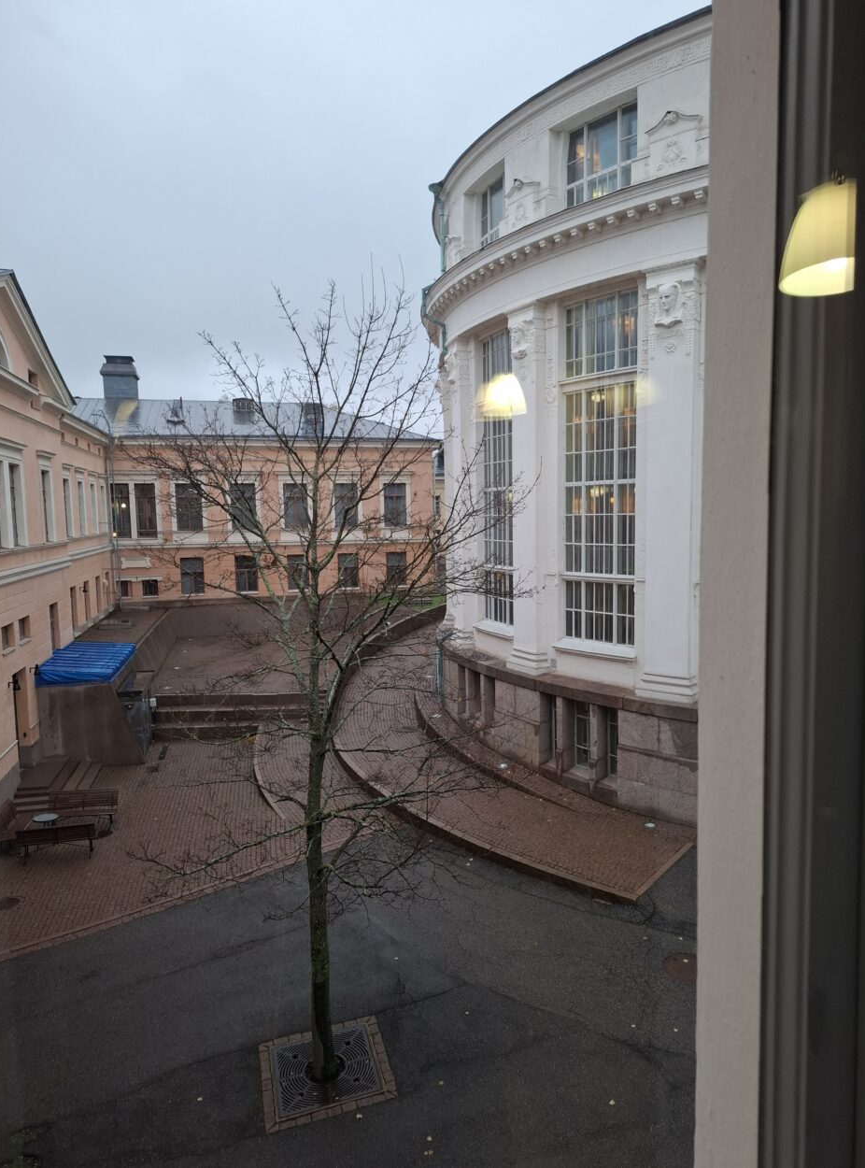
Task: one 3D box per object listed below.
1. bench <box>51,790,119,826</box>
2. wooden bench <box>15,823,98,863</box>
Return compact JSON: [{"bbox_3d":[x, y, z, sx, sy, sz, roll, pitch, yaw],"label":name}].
[{"bbox_3d":[-8.936,5.825,19.822,1.700,0.840,0.620,-2,6,-10],"label":"bench"},{"bbox_3d":[-8.723,5.987,18.146,1.700,0.840,0.620,-2,6,-12],"label":"wooden bench"}]

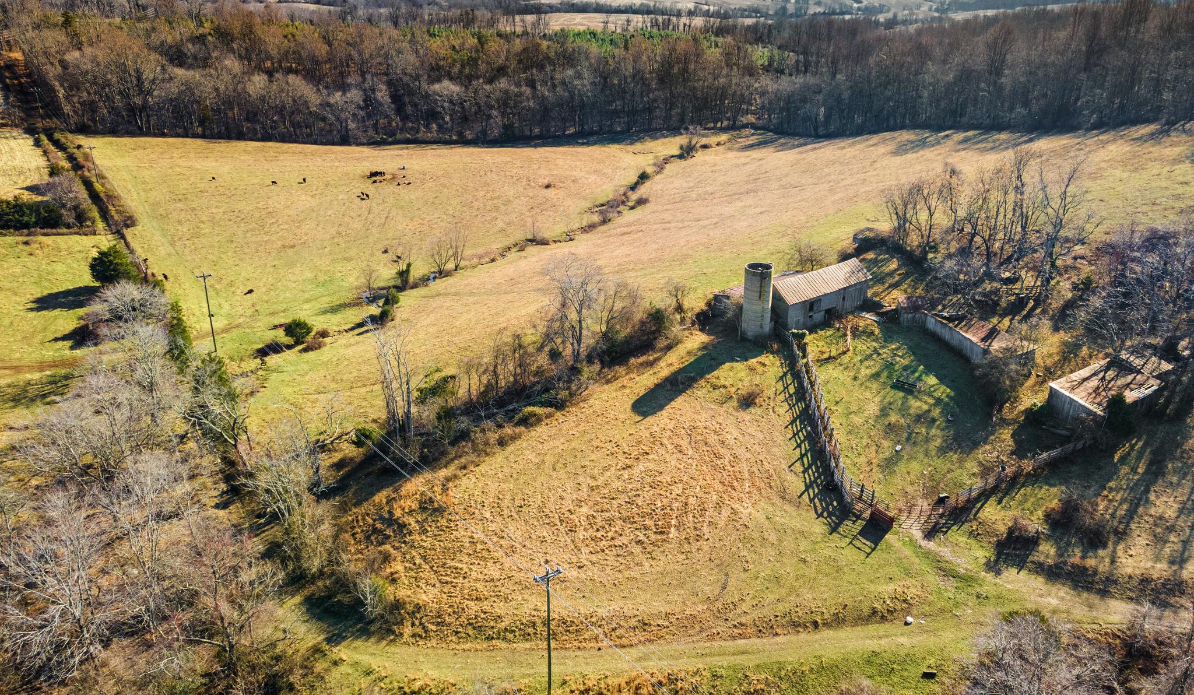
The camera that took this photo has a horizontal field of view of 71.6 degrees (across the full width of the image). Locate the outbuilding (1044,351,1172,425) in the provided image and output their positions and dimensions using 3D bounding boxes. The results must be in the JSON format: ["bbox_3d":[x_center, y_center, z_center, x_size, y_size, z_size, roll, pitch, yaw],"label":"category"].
[{"bbox_3d":[62.828,4.862,100.770,16.500,3.000,7.400,-15,28,-30],"label":"outbuilding"}]

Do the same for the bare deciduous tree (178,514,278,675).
[{"bbox_3d":[-27.792,19.233,63.217,6.629,14.912,6.298,0,24,0],"label":"bare deciduous tree"}]

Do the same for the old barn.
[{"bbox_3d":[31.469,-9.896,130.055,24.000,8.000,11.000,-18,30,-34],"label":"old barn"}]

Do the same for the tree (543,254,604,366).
[{"bbox_3d":[-3.123,-4.744,111.426,8.118,15.941,7.712,0,24,0],"label":"tree"}]

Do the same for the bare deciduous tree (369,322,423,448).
[{"bbox_3d":[-22.956,4.328,95.971,5.903,15.125,5.608,0,24,0],"label":"bare deciduous tree"}]

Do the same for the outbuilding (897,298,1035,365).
[{"bbox_3d":[51.503,-3.198,118.623,10.500,3.200,20.000,-5,25,-11],"label":"outbuilding"}]

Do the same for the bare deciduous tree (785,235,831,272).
[{"bbox_3d":[37.813,-16.676,148.879,8.000,7.400,7.599,0,24,0],"label":"bare deciduous tree"}]

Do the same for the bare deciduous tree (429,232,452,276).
[{"bbox_3d":[-30.995,-18.563,164.160,4.564,8.729,4.336,0,24,0],"label":"bare deciduous tree"}]

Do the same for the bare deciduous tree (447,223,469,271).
[{"bbox_3d":[-27.831,-20.164,166.262,4.265,9.917,4.052,0,24,0],"label":"bare deciduous tree"}]

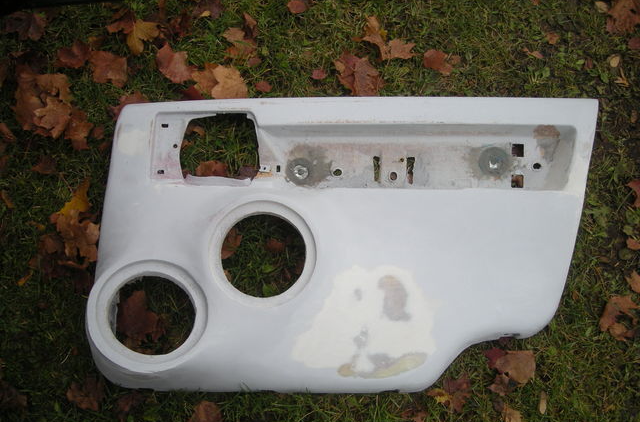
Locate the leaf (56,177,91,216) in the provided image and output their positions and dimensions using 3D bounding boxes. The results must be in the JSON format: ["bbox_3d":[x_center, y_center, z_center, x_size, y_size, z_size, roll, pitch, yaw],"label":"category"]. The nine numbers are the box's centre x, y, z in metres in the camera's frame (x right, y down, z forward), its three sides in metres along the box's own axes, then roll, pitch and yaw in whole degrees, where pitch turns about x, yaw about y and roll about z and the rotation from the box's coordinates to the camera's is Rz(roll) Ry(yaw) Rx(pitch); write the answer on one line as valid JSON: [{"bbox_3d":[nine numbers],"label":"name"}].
[{"bbox_3d":[-0.485,-0.027,1.274,0.059,0.025,0.083,21,71,7],"label":"leaf"}]

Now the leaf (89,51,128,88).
[{"bbox_3d":[-0.429,-0.283,1.300,0.094,0.020,0.071,10,70,4],"label":"leaf"}]

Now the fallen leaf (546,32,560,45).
[{"bbox_3d":[0.508,-0.376,1.409,0.030,0.010,0.032,7,70,2],"label":"fallen leaf"}]

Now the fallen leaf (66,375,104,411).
[{"bbox_3d":[-0.410,0.320,1.147,0.070,0.025,0.062,18,71,6],"label":"fallen leaf"}]

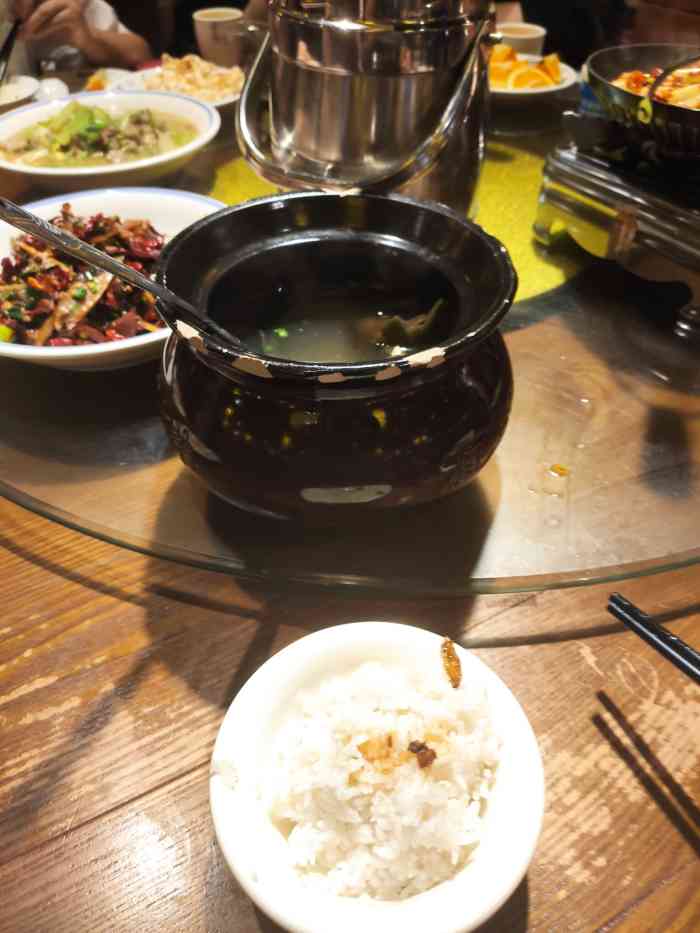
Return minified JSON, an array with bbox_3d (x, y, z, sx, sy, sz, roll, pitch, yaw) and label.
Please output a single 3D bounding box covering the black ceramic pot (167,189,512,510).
[{"bbox_3d":[-0.006,-0.056,0.373,0.184,0.112,0.184,0,44,0],"label":"black ceramic pot"}]

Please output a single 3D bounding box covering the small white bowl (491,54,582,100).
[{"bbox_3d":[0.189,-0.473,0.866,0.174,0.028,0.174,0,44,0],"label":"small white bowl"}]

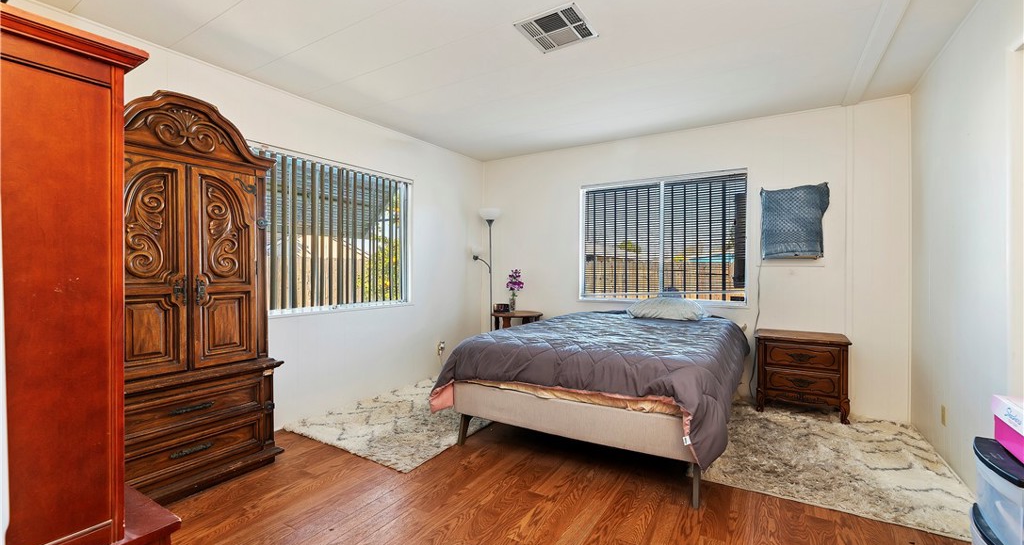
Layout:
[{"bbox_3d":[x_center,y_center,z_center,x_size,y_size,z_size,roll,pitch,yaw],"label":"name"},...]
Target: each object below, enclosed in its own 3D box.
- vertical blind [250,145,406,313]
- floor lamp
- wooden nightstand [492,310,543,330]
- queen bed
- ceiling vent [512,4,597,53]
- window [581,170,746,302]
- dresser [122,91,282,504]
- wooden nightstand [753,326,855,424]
[{"bbox_3d":[-1.428,-0.292,3.280,0.090,1.248,1.620,0,1,33],"label":"vertical blind"},{"bbox_3d":[-0.285,0.192,4.540,0.340,1.872,0.270,0,1,-26],"label":"floor lamp"},{"bbox_3d":[0.063,0.791,4.306,0.550,0.679,0.520,0,1,30],"label":"wooden nightstand"},{"bbox_3d":[0.741,0.773,3.095,1.760,0.737,1.980,0,1,30],"label":"queen bed"},{"bbox_3d":[0.247,-1.314,2.164,0.335,0.030,0.335,0,1,30],"label":"ceiling vent"},{"bbox_3d":[1.413,-0.309,3.879,1.550,1.220,0.090,0,1,30],"label":"window"},{"bbox_3d":[-1.817,0.129,2.152,0.540,2.042,0.880,0,1,33],"label":"dresser"},{"bbox_3d":[2.277,0.819,3.163,0.610,0.626,0.410,0,1,30],"label":"wooden nightstand"}]

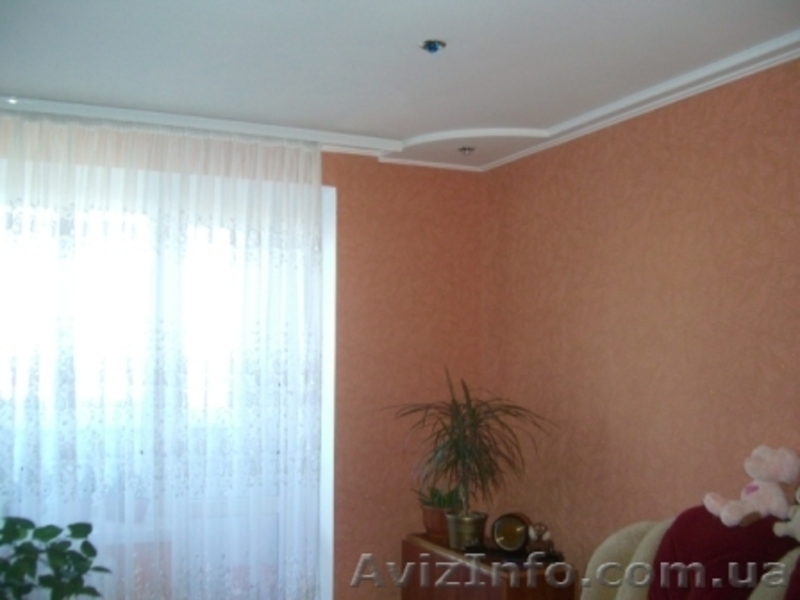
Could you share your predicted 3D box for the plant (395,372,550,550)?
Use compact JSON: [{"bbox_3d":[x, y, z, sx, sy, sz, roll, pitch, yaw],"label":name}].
[{"bbox_3d":[0.300,0.692,3.822,0.660,0.759,0.600,0,-3,4],"label":"plant"}]

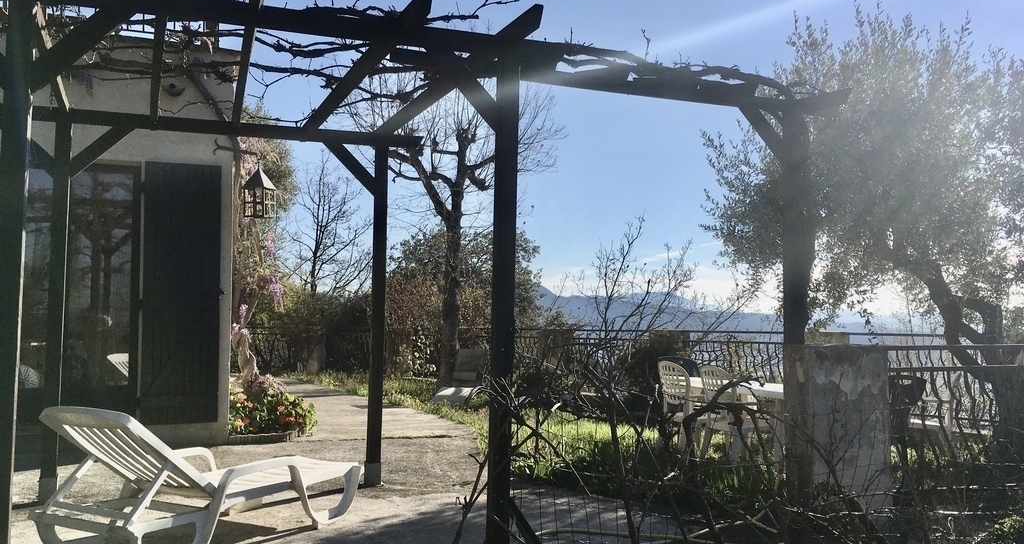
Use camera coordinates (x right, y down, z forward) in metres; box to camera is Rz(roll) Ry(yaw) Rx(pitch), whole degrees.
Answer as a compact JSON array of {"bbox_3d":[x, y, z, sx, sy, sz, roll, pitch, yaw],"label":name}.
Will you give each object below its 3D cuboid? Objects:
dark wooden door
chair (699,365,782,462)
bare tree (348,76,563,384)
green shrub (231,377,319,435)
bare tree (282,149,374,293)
[{"bbox_3d":[-2.990,0.199,7.750,0.660,2.350,0.060,1,-2,-19],"label":"dark wooden door"},{"bbox_3d":[2.015,1.255,7.500,0.570,0.860,0.570,2,-2,-29],"label":"chair"},{"bbox_3d":[-0.955,-1.039,14.500,3.600,5.700,3.400,1,-2,0],"label":"bare tree"},{"bbox_3d":[-2.355,1.356,8.400,0.880,0.500,0.750,1,-2,-19],"label":"green shrub"},{"bbox_3d":[-4.361,-0.466,20.500,2.400,4.900,2.300,1,-2,0],"label":"bare tree"}]

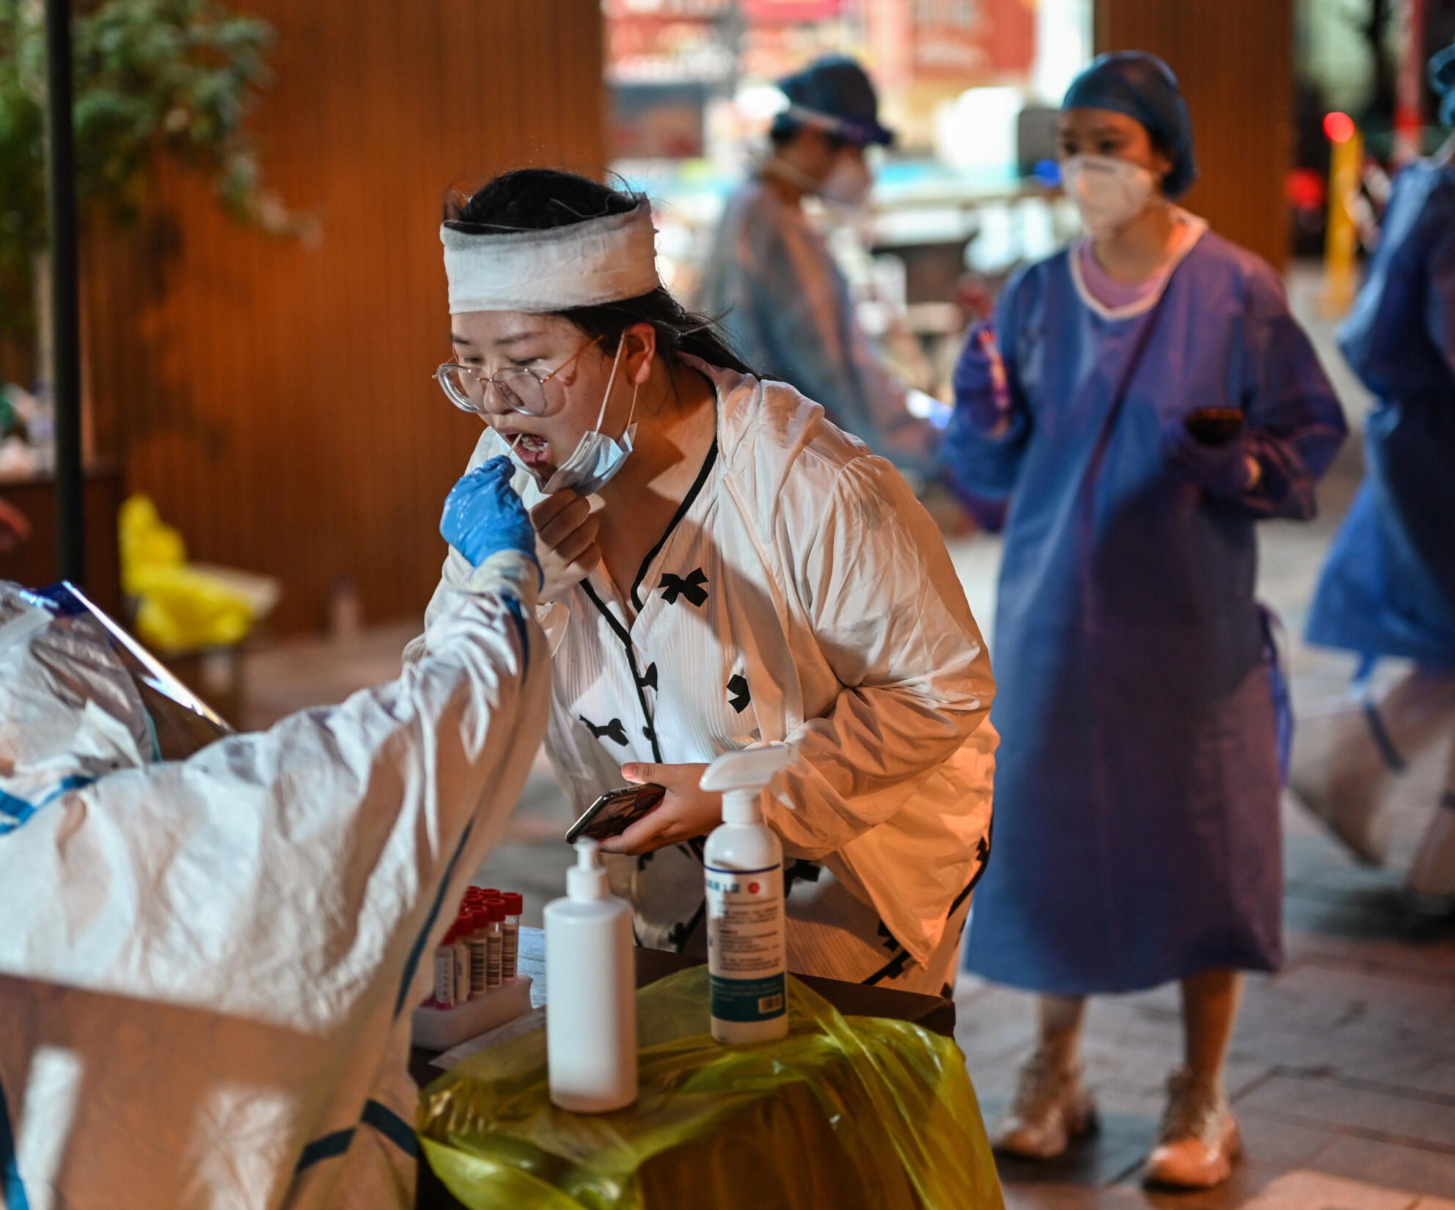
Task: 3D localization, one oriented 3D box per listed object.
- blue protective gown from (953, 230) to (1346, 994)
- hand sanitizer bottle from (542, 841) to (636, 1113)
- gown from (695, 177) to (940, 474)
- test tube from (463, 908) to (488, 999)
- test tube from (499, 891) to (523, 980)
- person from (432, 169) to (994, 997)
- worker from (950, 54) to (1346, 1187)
[{"bbox_3d":[0.597,0.023,3.622,0.560,1.120,0.420,4,12,23],"label":"blue protective gown"},{"bbox_3d":[-0.107,0.289,2.001,0.072,0.212,0.074,-3,11,-11],"label":"hand sanitizer bottle"},{"bbox_3d":[0.182,-0.293,5.037,0.460,1.120,0.500,2,11,11],"label":"gown"},{"bbox_3d":[-0.211,0.306,2.154,0.017,0.097,0.017,0,11,6],"label":"test tube"},{"bbox_3d":[-0.187,0.296,2.188,0.017,0.097,0.017,0,11,6],"label":"test tube"},{"bbox_3d":[0.029,0.337,2.378,0.520,1.490,0.600,8,14,37],"label":"person"},{"bbox_3d":[0.597,0.028,3.623,0.560,1.620,0.440,4,12,23],"label":"worker"}]

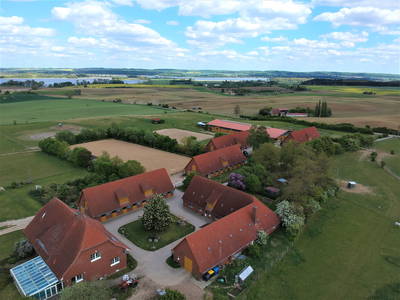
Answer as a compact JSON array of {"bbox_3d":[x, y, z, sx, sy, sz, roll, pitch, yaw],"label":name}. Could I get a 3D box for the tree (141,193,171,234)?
[{"bbox_3d":[-12.193,17.522,78.776,7.900,11.200,7.900,0,15,0],"label":"tree"}]

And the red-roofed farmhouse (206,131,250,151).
[{"bbox_3d":[16.955,-3.579,151.325,29.880,8.100,9.820,-13,20,-40],"label":"red-roofed farmhouse"}]

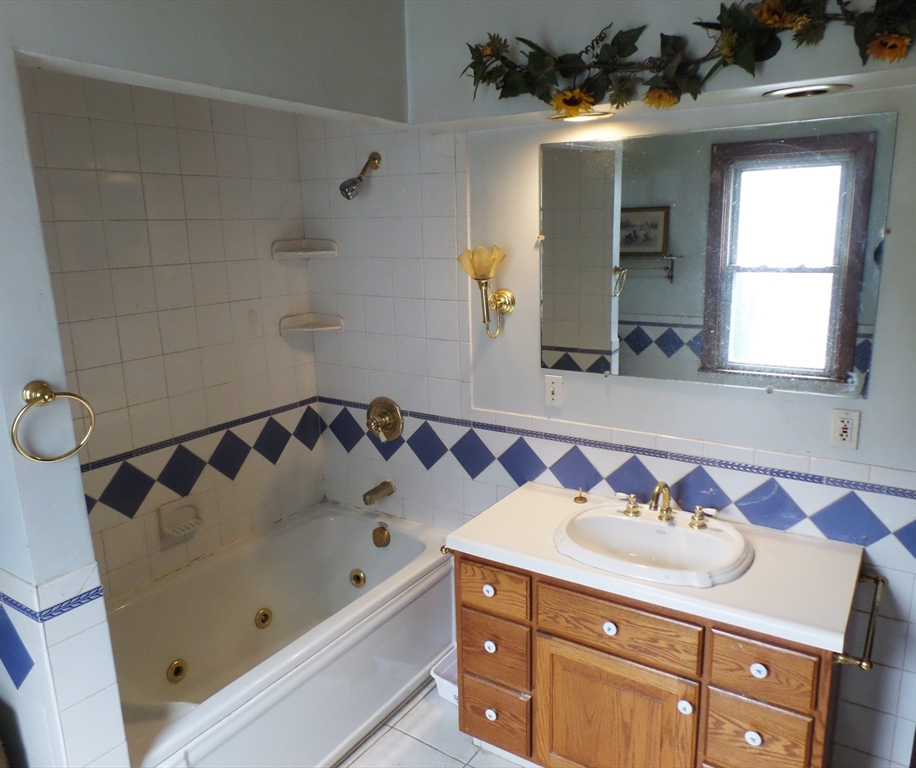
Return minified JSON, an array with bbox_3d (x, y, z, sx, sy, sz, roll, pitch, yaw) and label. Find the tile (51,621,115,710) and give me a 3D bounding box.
[{"bbox_3d":[-0.811,0.609,1.473,0.010,0.151,0.129,7,15,32],"label":"tile"}]

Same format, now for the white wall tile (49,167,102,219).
[{"bbox_3d":[-1.193,-0.586,2.119,0.010,0.150,0.150,8,16,33],"label":"white wall tile"}]

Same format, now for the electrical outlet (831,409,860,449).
[{"bbox_3d":[1.116,0.134,1.956,0.071,0.116,0.012,7,15,32],"label":"electrical outlet"}]

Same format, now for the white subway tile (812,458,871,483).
[{"bbox_3d":[1.112,0.247,1.982,0.153,0.047,0.010,7,15,32],"label":"white subway tile"}]

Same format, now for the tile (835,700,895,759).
[{"bbox_3d":[1.246,1.059,2.092,0.153,0.153,0.010,7,15,32],"label":"tile"}]

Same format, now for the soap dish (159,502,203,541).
[{"bbox_3d":[-1.019,0.509,2.553,0.090,0.118,0.158,8,16,33],"label":"soap dish"}]

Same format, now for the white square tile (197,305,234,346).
[{"bbox_3d":[-0.935,-0.228,2.613,0.013,0.153,0.152,8,16,33],"label":"white square tile"}]

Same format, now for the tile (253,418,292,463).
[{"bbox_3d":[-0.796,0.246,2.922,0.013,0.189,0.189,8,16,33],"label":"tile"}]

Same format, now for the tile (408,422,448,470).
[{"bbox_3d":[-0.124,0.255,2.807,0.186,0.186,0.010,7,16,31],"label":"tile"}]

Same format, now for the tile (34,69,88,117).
[{"bbox_3d":[-1.192,-0.889,2.039,0.010,0.153,0.153,7,15,32],"label":"tile"}]

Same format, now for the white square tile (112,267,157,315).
[{"bbox_3d":[-1.104,-0.315,2.319,0.010,0.155,0.151,8,16,33],"label":"white square tile"}]

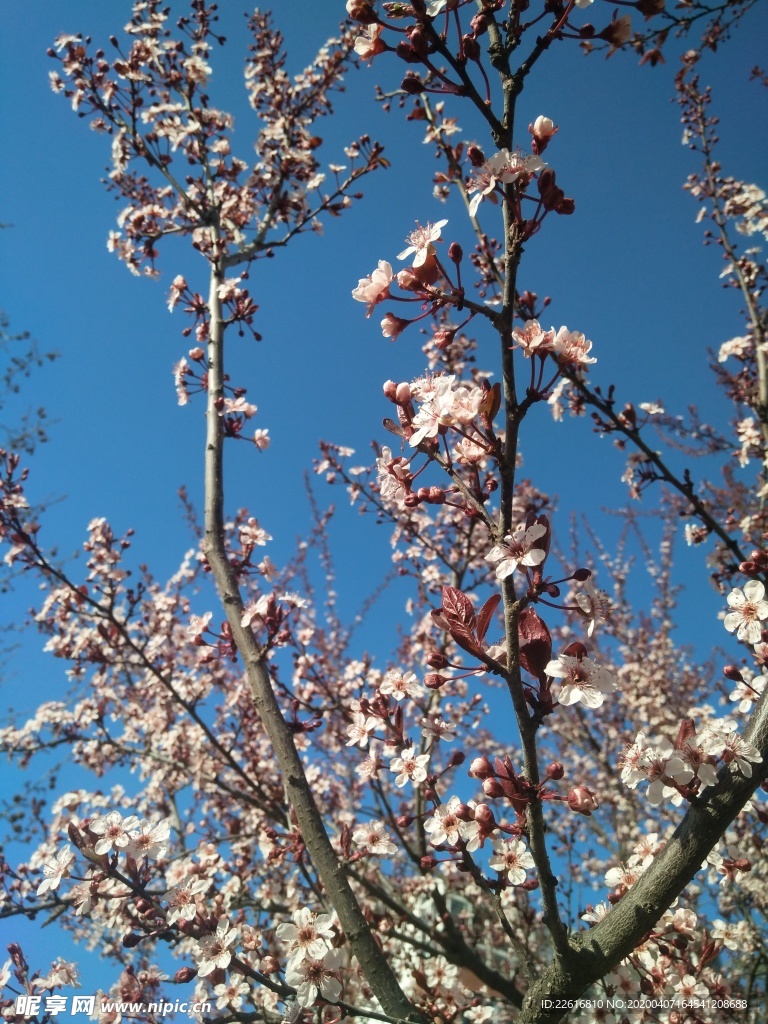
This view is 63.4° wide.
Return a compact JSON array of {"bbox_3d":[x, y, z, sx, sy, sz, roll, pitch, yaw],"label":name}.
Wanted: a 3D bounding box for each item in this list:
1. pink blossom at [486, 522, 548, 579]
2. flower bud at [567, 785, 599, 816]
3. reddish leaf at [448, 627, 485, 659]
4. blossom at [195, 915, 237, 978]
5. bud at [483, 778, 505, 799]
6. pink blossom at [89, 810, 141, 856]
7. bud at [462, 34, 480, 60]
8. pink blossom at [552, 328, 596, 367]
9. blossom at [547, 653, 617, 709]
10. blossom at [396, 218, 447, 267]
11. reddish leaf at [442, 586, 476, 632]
[{"bbox_3d":[0.050,0.015,0.235,0.024,0.023,0.011,-9,-36,15],"label":"pink blossom"},{"bbox_3d":[0.105,0.153,0.330,0.016,0.015,0.015,13,-20,21],"label":"flower bud"},{"bbox_3d":[0.036,0.058,0.275,0.021,0.006,0.008,42,-64,-12],"label":"reddish leaf"},{"bbox_3d":[-0.070,0.180,0.258,0.024,0.024,0.011,-14,-33,21],"label":"blossom"},{"bbox_3d":[0.041,0.105,0.235,0.009,0.007,0.007,27,0,-24],"label":"bud"},{"bbox_3d":[-0.136,0.163,0.315,0.025,0.022,0.010,0,-6,-3],"label":"pink blossom"},{"bbox_3d":[0.037,-0.196,0.262,0.007,0.010,0.007,-21,6,0],"label":"bud"},{"bbox_3d":[0.079,-0.068,0.256,0.018,0.018,0.012,14,-57,-22],"label":"pink blossom"},{"bbox_3d":[0.073,0.062,0.230,0.025,0.024,0.011,0,-34,0],"label":"blossom"},{"bbox_3d":[0.019,-0.134,0.310,0.027,0.027,0.015,-20,-58,31],"label":"blossom"},{"bbox_3d":[0.040,0.052,0.330,0.016,0.026,0.006,-30,6,1],"label":"reddish leaf"}]

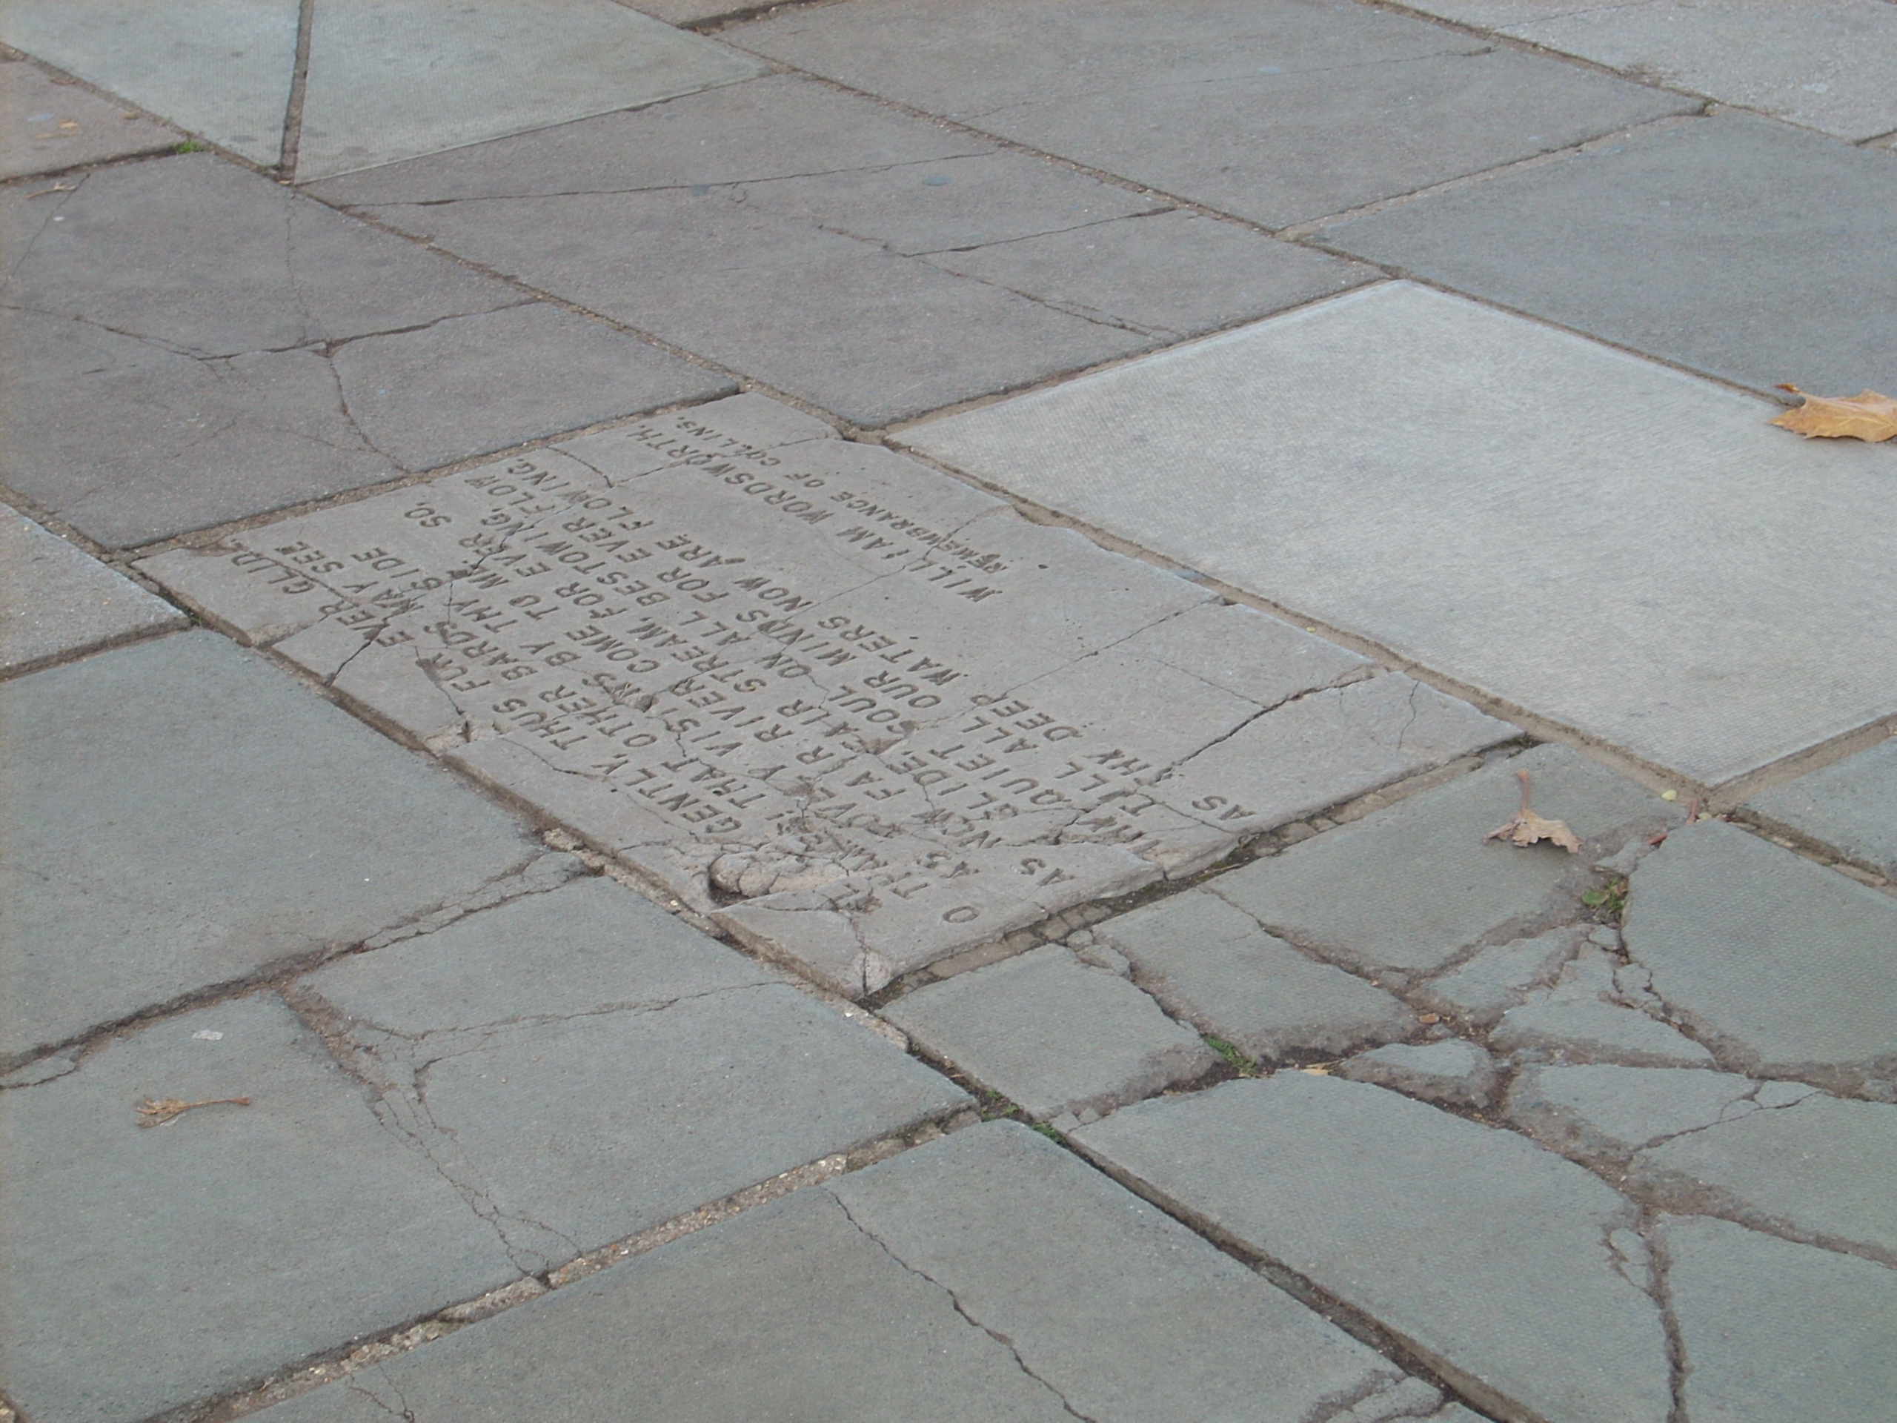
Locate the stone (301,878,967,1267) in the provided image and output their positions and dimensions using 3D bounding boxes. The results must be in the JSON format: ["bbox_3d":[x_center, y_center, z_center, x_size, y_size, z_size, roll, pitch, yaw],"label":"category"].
[{"bbox_3d":[-0.226,0.236,2.628,0.305,0.050,0.400,-19,30,-35],"label":"stone"}]

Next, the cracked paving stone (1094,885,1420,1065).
[{"bbox_3d":[0.190,0.195,2.709,0.127,0.050,0.224,-19,30,-35],"label":"cracked paving stone"}]

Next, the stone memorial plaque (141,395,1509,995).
[{"bbox_3d":[-0.113,-0.027,3.207,0.622,0.050,0.954,-19,30,-35],"label":"stone memorial plaque"}]

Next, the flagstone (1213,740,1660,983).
[{"bbox_3d":[0.358,0.118,2.877,0.376,0.050,0.185,-19,30,-35],"label":"flagstone"}]

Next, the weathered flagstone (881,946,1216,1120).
[{"bbox_3d":[0.073,0.220,2.657,0.155,0.050,0.194,-19,30,-35],"label":"weathered flagstone"}]

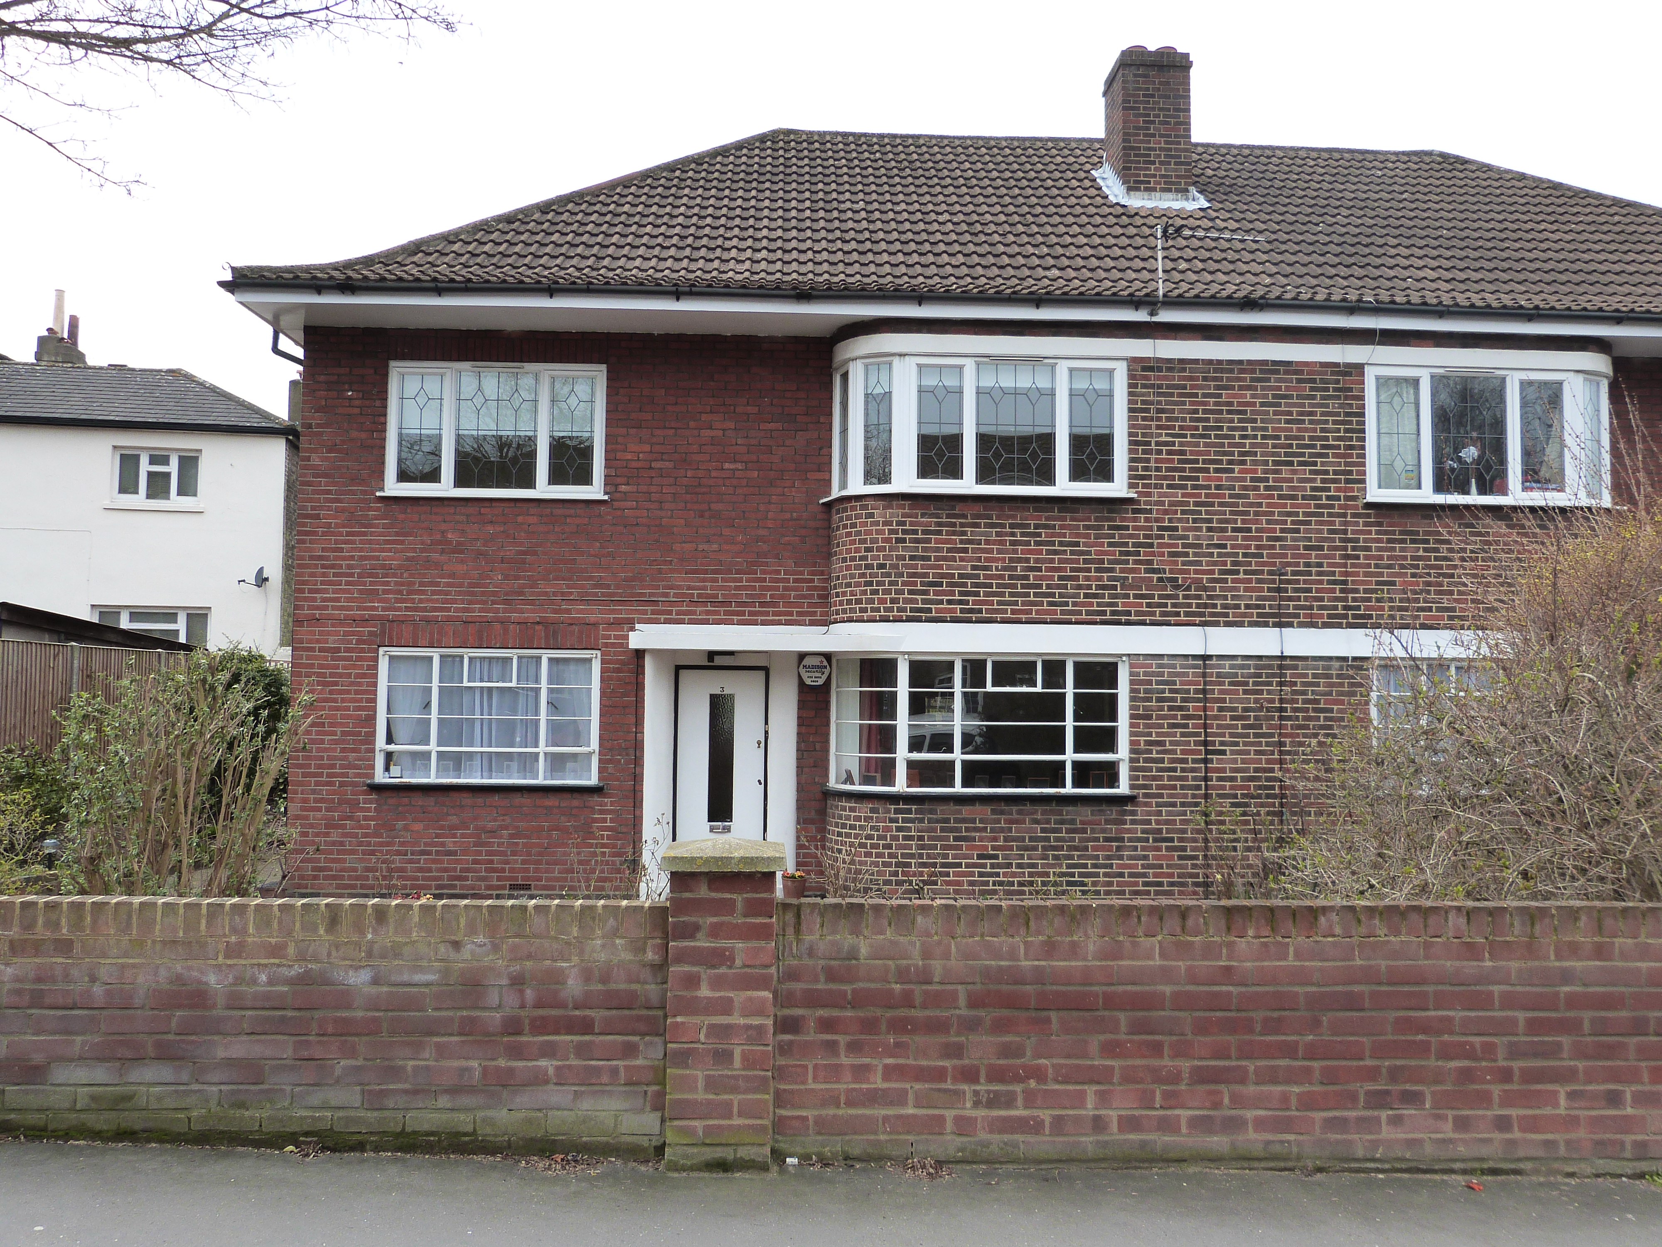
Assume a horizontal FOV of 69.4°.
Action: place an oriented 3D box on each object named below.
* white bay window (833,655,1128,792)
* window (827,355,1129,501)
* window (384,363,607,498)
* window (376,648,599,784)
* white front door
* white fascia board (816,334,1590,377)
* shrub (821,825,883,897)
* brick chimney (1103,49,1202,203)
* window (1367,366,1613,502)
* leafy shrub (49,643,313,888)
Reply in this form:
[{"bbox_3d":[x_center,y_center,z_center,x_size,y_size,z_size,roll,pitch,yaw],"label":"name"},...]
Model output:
[{"bbox_3d":[1.362,0.937,11.237,2.735,1.253,0.600,1,-3,-3],"label":"white bay window"},{"bbox_3d":[1.392,-1.814,11.396,2.740,1.282,0.600,1,-3,-3],"label":"window"},{"bbox_3d":[-3.220,-1.872,11.578,2.084,1.302,0.110,1,-3,-3],"label":"window"},{"bbox_3d":[-3.256,0.879,11.419,2.086,1.289,0.110,1,-3,-3],"label":"window"},{"bbox_3d":[-1.064,1.429,11.591,0.889,2.020,0.080,1,-3,-3],"label":"white front door"},{"bbox_3d":[3.896,-2.520,11.543,7.750,0.180,0.650,1,-3,-3],"label":"white fascia board"},{"bbox_3d":[0.179,2.146,10.288,0.525,0.842,0.550,1,-3,-3],"label":"shrub"},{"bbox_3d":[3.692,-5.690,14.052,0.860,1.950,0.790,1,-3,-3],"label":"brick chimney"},{"bbox_3d":[6.385,-1.748,11.616,2.743,1.290,0.600,1,-3,-3],"label":"window"},{"bbox_3d":[-4.454,1.213,8.153,1.710,2.130,1.500,1,-3,-3],"label":"leafy shrub"}]

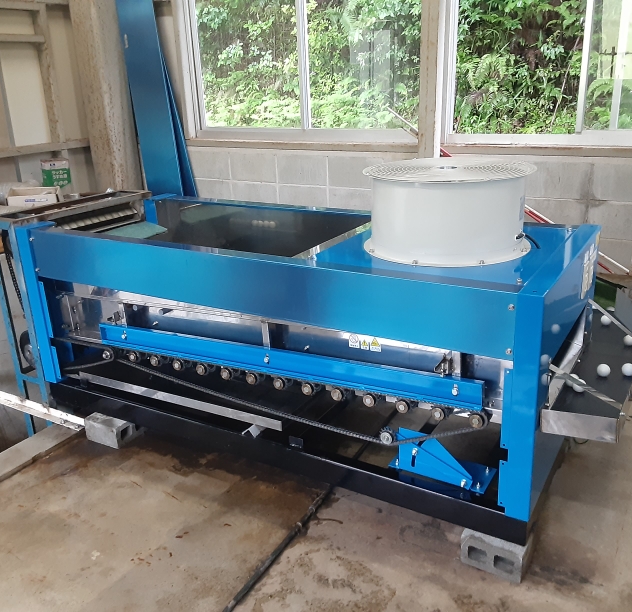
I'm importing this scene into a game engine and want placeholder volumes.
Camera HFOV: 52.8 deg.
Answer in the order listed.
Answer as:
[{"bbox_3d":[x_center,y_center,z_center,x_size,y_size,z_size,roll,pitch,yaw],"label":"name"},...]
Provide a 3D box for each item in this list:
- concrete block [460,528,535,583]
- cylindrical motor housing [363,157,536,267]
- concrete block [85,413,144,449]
[{"bbox_3d":[0.592,0.763,2.060,0.190,0.100,0.190,9,22,30],"label":"concrete block"},{"bbox_3d":[0.462,-0.344,2.245,0.590,0.270,0.590,-2,19,1],"label":"cylindrical motor housing"},{"bbox_3d":[-0.898,0.538,2.886,0.190,0.100,0.190,9,22,30],"label":"concrete block"}]

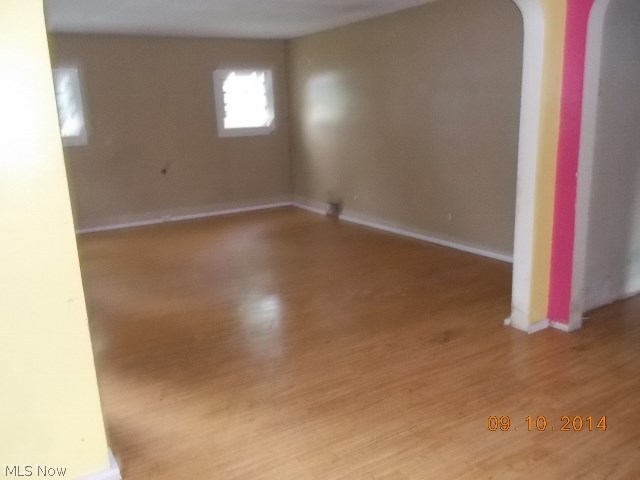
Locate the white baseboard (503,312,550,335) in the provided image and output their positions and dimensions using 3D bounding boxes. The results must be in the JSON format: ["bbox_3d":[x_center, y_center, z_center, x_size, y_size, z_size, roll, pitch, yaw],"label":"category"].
[{"bbox_3d":[1.335,0.529,3.448,0.207,0.056,0.177,-10,15,-30],"label":"white baseboard"}]

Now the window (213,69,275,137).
[{"bbox_3d":[-1.074,-1.976,7.757,0.905,0.920,0.101,-10,15,-30],"label":"window"}]

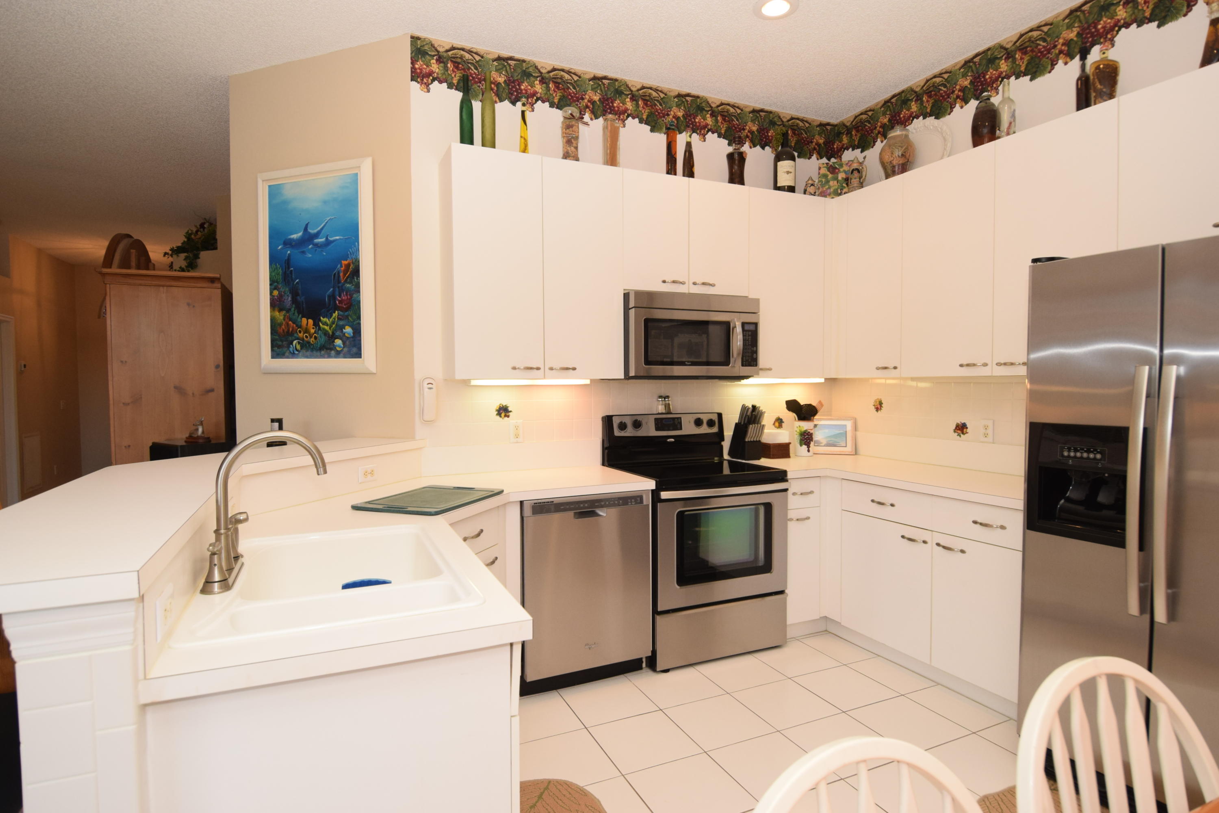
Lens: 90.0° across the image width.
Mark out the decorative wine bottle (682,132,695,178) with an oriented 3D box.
[{"bbox_3d":[0.431,-1.340,3.313,0.067,0.312,0.067,0,2,0],"label":"decorative wine bottle"}]

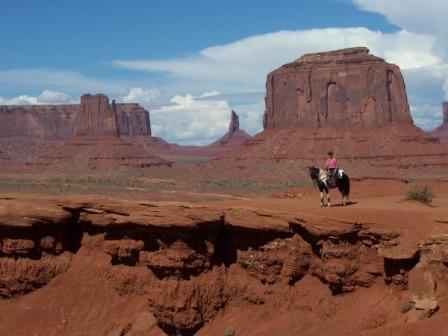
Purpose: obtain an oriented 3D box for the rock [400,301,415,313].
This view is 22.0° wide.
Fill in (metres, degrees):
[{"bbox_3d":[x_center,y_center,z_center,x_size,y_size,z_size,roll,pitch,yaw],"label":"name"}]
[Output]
[{"bbox_3d":[5.257,3.968,33.000,0.380,0.310,0.340,0,1,0],"label":"rock"}]

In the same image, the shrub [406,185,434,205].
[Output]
[{"bbox_3d":[8.701,1.187,51.000,1.220,0.820,1.100,0,1,0],"label":"shrub"}]

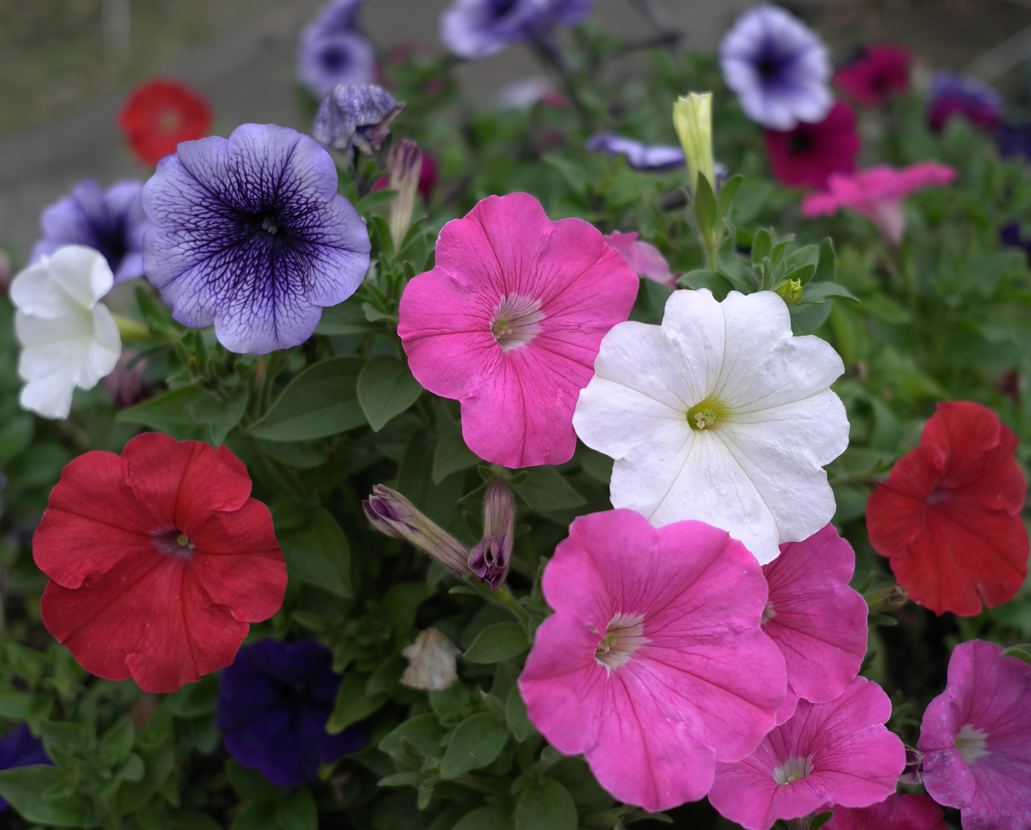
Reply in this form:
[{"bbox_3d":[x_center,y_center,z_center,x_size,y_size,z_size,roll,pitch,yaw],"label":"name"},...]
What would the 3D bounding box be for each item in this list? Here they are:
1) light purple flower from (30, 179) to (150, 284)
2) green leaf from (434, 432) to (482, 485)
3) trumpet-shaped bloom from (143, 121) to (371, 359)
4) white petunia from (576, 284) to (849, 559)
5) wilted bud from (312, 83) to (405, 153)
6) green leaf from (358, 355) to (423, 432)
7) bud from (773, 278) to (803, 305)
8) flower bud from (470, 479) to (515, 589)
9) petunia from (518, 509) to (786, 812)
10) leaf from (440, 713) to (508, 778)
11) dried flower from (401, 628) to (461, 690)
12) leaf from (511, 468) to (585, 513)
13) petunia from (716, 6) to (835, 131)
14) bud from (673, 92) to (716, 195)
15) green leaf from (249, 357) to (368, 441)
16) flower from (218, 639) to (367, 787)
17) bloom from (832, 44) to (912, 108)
[{"bbox_3d":[-0.214,-0.093,0.610,0.072,0.068,0.042,12,-10,17],"label":"light purple flower"},{"bbox_3d":[-0.018,0.014,0.415,0.018,0.005,0.031,40,68,12],"label":"green leaf"},{"bbox_3d":[-0.085,-0.057,0.403,0.073,0.073,0.036,1,0,-5],"label":"trumpet-shaped bloom"},{"bbox_3d":[0.057,0.005,0.366,0.079,0.079,0.038,4,-9,-1],"label":"white petunia"},{"bbox_3d":[-0.060,-0.113,0.460,0.036,0.029,0.030,5,30,5],"label":"wilted bud"},{"bbox_3d":[-0.040,-0.008,0.395,0.024,0.008,0.034,14,57,16],"label":"green leaf"},{"bbox_3d":[0.084,-0.038,0.371,0.009,0.010,0.009,2,39,-37],"label":"bud"},{"bbox_3d":[-0.007,0.037,0.383,0.013,0.013,0.035,0,69,0],"label":"flower bud"},{"bbox_3d":[0.038,0.069,0.340,0.077,0.081,0.043,-8,-5,-17],"label":"petunia"},{"bbox_3d":[-0.013,0.108,0.395,0.020,0.008,0.032,41,75,14],"label":"leaf"},{"bbox_3d":[-0.029,0.082,0.405,0.019,0.018,0.016,2,7,0],"label":"dried flower"},{"bbox_3d":[0.009,0.025,0.412,0.031,0.008,0.018,19,55,18],"label":"leaf"},{"bbox_3d":[0.172,-0.230,0.800,0.077,0.080,0.043,-2,6,-7],"label":"petunia"},{"bbox_3d":[0.060,-0.091,0.405,0.013,0.036,0.013,-4,21,0],"label":"bud"},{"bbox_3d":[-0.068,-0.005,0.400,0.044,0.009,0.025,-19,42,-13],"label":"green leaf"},{"bbox_3d":[-0.092,0.123,0.500,0.062,0.060,0.030,-3,-7,-7],"label":"flower"},{"bbox_3d":[0.301,-0.287,1.020,0.068,0.062,0.042,16,2,23],"label":"bloom"}]

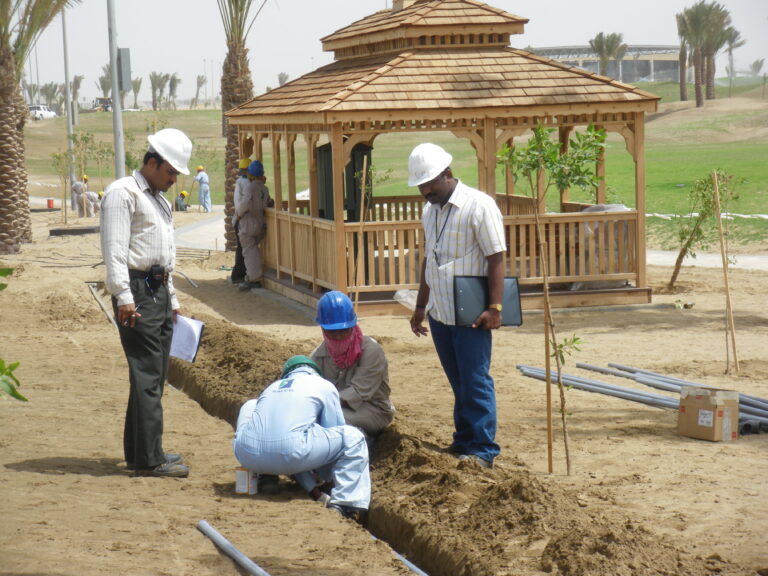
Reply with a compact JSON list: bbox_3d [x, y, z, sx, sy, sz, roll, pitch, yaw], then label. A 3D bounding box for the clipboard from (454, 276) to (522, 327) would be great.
[{"bbox_3d":[0.533,0.069,11.150,0.335,0.250,0.030,-2,5,-7],"label":"clipboard"}]

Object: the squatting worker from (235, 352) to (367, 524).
[{"bbox_3d":[-0.389,0.686,10.250,0.600,0.720,0.620,1,5,29],"label":"squatting worker"}]

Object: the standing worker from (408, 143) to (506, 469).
[{"bbox_3d":[0.386,0.085,11.250,0.400,1.660,0.520,-6,6,-43],"label":"standing worker"}]

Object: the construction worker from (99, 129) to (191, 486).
[{"bbox_3d":[-1.207,0.074,11.100,0.380,1.730,0.500,1,5,33],"label":"construction worker"}]

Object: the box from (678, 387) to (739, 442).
[{"bbox_3d":[1.720,0.670,11.500,0.175,0.245,0.260,-6,6,-40],"label":"box"}]

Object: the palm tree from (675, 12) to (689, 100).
[{"bbox_3d":[21.229,-16.503,155.000,1.050,6.300,1.050,-2,5,0],"label":"palm tree"}]

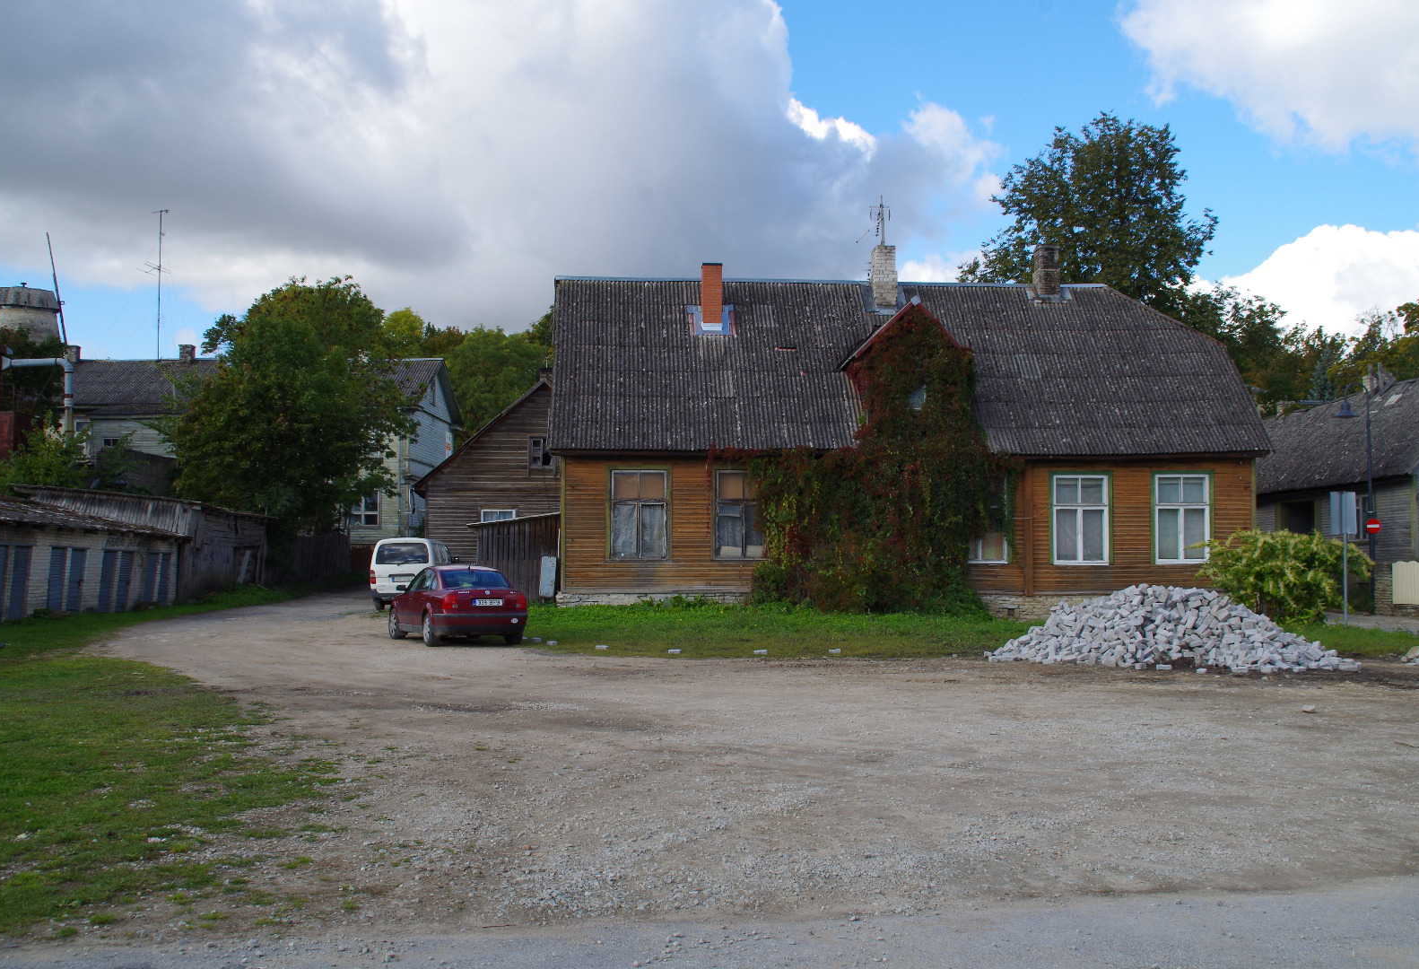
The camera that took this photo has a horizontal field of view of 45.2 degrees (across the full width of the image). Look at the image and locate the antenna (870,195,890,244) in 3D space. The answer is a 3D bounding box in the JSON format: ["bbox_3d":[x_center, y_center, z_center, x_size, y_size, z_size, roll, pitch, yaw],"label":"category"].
[{"bbox_3d":[4.640,-7.159,46.306,0.560,1.340,0.500,0,-2,0],"label":"antenna"}]

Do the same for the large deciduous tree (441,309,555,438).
[{"bbox_3d":[-13.369,-2.886,108.229,8.500,15.000,8.500,0,-2,0],"label":"large deciduous tree"}]

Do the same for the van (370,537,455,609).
[{"bbox_3d":[-8.470,2.610,49.033,1.710,1.980,4.600,0,-2,-1],"label":"van"}]

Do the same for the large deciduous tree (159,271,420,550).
[{"bbox_3d":[-18.492,-2.426,75.177,11.200,13.300,10.500,0,-2,0],"label":"large deciduous tree"}]

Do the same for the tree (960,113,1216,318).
[{"bbox_3d":[15.124,-5.228,68.293,10.200,19.000,10.000,0,-2,0],"label":"tree"}]

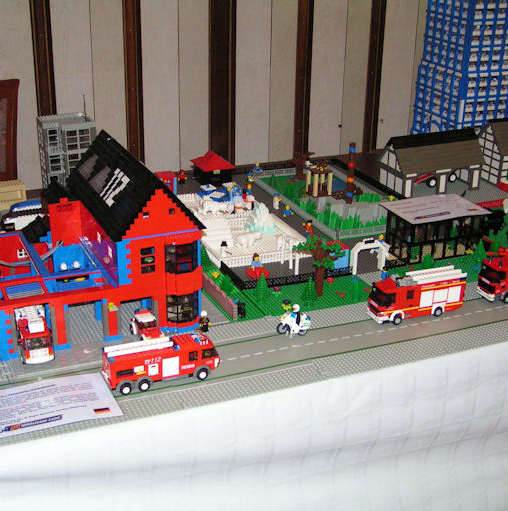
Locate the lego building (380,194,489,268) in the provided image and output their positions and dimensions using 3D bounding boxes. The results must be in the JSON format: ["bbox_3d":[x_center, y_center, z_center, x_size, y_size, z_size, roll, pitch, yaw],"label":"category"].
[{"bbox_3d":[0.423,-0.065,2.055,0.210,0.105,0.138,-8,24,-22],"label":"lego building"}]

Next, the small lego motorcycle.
[{"bbox_3d":[0.076,0.131,1.637,0.062,0.045,0.023,5,22,9],"label":"small lego motorcycle"}]

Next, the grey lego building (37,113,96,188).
[{"bbox_3d":[-0.494,-0.250,2.308,0.134,0.236,0.085,-8,24,-22],"label":"grey lego building"}]

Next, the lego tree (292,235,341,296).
[{"bbox_3d":[0.130,0.023,1.786,0.101,0.134,0.093,-8,24,-22],"label":"lego tree"}]

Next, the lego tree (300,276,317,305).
[{"bbox_3d":[0.114,0.071,1.766,0.034,0.062,0.034,1,22,0],"label":"lego tree"}]

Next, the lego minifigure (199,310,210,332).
[{"bbox_3d":[-0.094,0.124,1.648,0.025,0.043,0.017,-8,24,-22],"label":"lego minifigure"}]

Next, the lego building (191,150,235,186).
[{"bbox_3d":[-0.119,-0.264,2.544,0.102,0.085,0.112,-8,24,-22],"label":"lego building"}]

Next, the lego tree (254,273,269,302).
[{"bbox_3d":[0.018,0.065,1.770,0.032,0.065,0.032,1,22,0],"label":"lego tree"}]

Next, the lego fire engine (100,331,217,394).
[{"bbox_3d":[-0.155,0.179,1.467,0.191,0.075,0.049,-8,24,-22],"label":"lego fire engine"}]

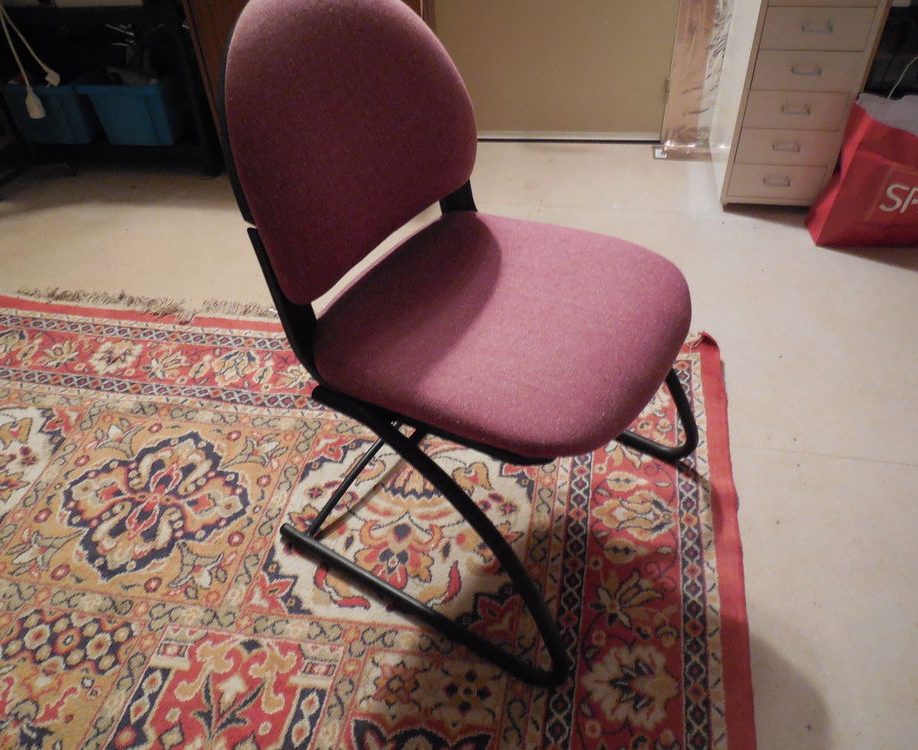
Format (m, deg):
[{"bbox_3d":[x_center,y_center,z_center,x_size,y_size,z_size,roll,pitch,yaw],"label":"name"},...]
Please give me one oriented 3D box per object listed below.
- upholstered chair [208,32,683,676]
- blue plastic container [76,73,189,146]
[{"bbox_3d":[0.041,-0.080,1.093,0.605,0.875,0.562,23,49,26],"label":"upholstered chair"},{"bbox_3d":[-1.052,-0.987,2.542,0.300,0.215,0.410,3,43,8],"label":"blue plastic container"}]

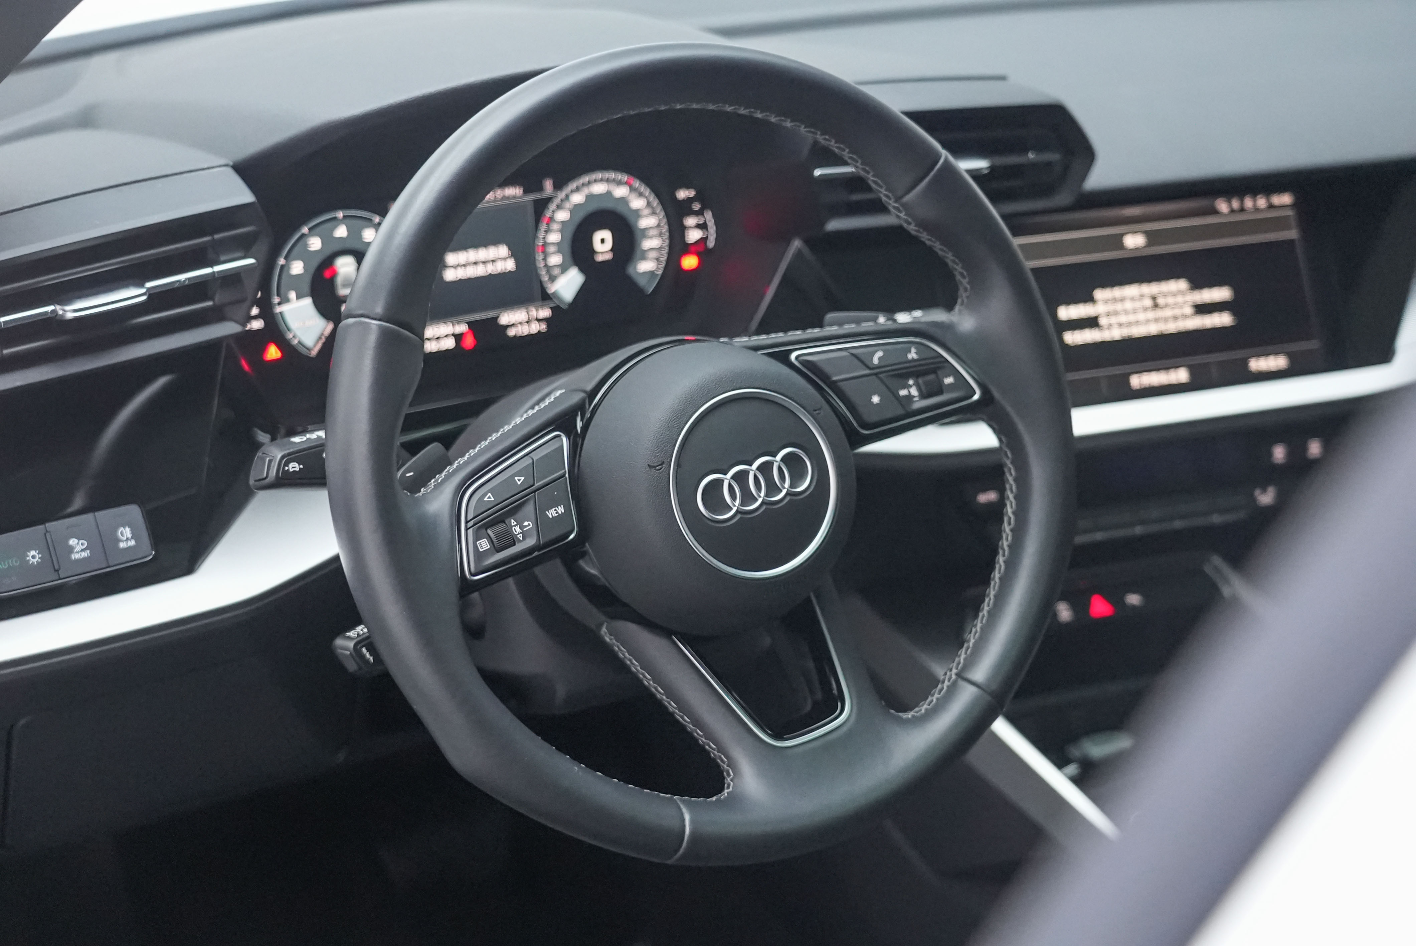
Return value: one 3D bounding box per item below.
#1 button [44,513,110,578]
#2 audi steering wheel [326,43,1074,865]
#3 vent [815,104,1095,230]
[{"bbox_3d":[-0.295,0.035,0.956,0.024,0.026,0.010,-15,-1,-33],"label":"button"},{"bbox_3d":[-0.001,-0.009,0.944,0.370,0.370,0.095,-19,5,-26],"label":"audi steering wheel"},{"bbox_3d":[0.132,-0.174,1.144,0.170,0.062,0.045,-6,14,-14],"label":"vent"}]

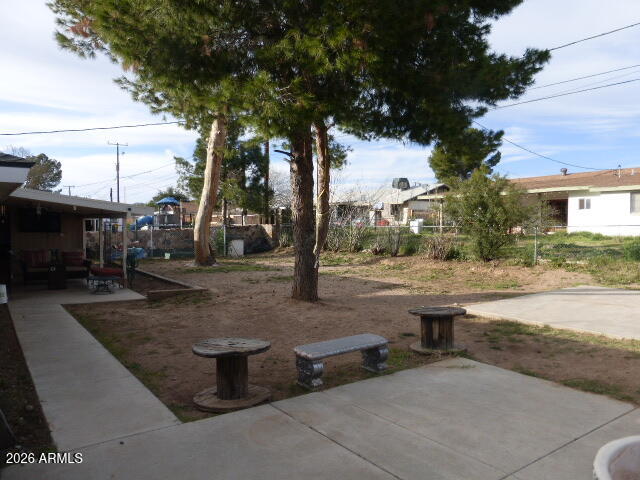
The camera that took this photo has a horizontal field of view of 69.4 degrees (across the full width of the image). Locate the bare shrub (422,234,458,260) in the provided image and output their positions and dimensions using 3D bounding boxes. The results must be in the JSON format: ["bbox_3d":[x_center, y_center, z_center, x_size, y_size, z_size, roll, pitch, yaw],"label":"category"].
[{"bbox_3d":[4.510,0.281,17.300,1.320,0.970,1.200,0,2,0],"label":"bare shrub"}]

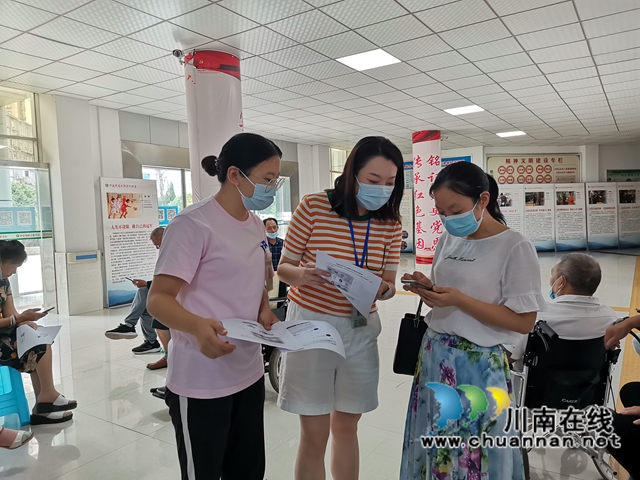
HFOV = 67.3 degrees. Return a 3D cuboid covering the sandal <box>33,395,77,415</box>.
[{"bbox_3d":[-1.794,1.114,3.280,0.250,0.100,0.092,-3,4,-16],"label":"sandal"}]

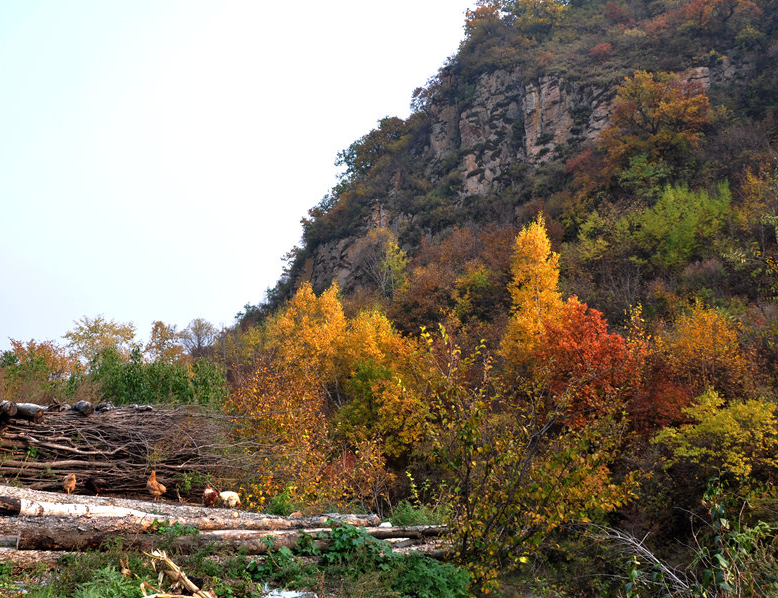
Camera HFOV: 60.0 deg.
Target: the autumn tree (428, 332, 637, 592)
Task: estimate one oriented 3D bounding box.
[{"bbox_3d":[1.447,1.649,6.800,2.100,2.550,1.900,0,-6,0],"label":"autumn tree"}]

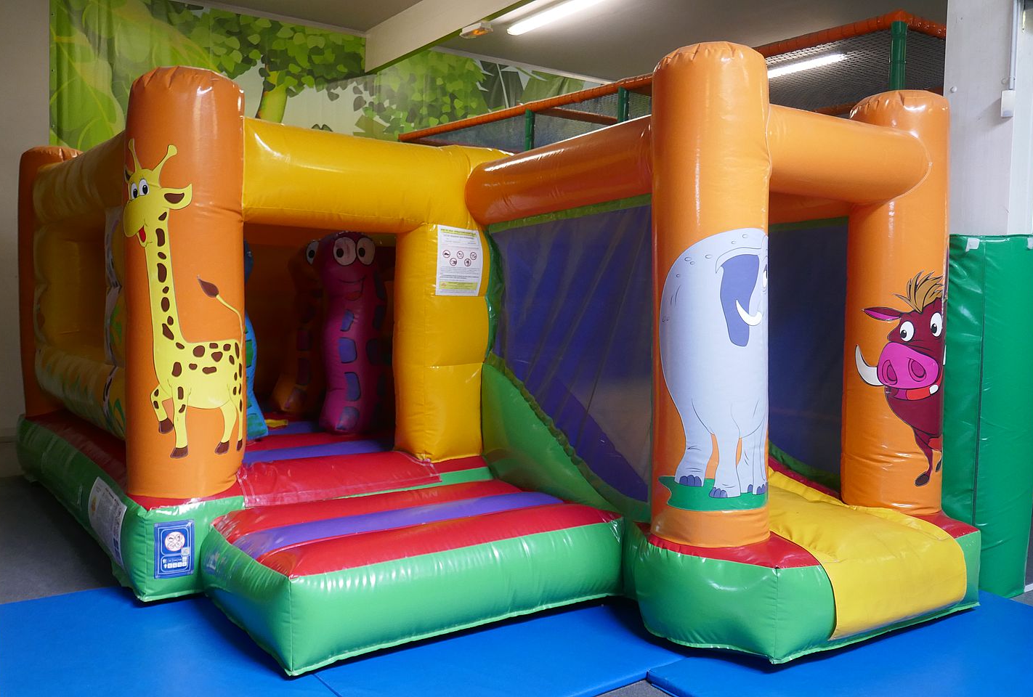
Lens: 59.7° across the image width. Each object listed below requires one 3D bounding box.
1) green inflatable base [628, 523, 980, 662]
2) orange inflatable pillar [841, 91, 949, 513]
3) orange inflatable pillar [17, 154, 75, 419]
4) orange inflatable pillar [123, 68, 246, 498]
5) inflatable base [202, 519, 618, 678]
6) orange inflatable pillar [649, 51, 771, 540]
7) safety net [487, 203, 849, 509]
[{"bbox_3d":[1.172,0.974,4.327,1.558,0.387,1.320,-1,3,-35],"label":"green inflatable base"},{"bbox_3d":[1.873,-0.229,4.459,0.458,2.079,0.458,-1,3,-35],"label":"orange inflatable pillar"},{"bbox_3d":[-3.549,-0.470,7.040,0.551,2.085,0.551,-1,3,-35],"label":"orange inflatable pillar"},{"bbox_3d":[-1.663,-0.347,4.533,0.551,2.085,0.551,-1,3,-35],"label":"orange inflatable pillar"},{"bbox_3d":[-0.489,0.957,4.179,1.630,0.387,1.154,-1,3,-35],"label":"inflatable base"},{"bbox_3d":[0.807,-0.217,3.764,0.458,2.079,0.458,1,2,0],"label":"orange inflatable pillar"},{"bbox_3d":[0.740,0.011,4.872,1.346,1.412,1.492,-1,3,-35],"label":"safety net"}]

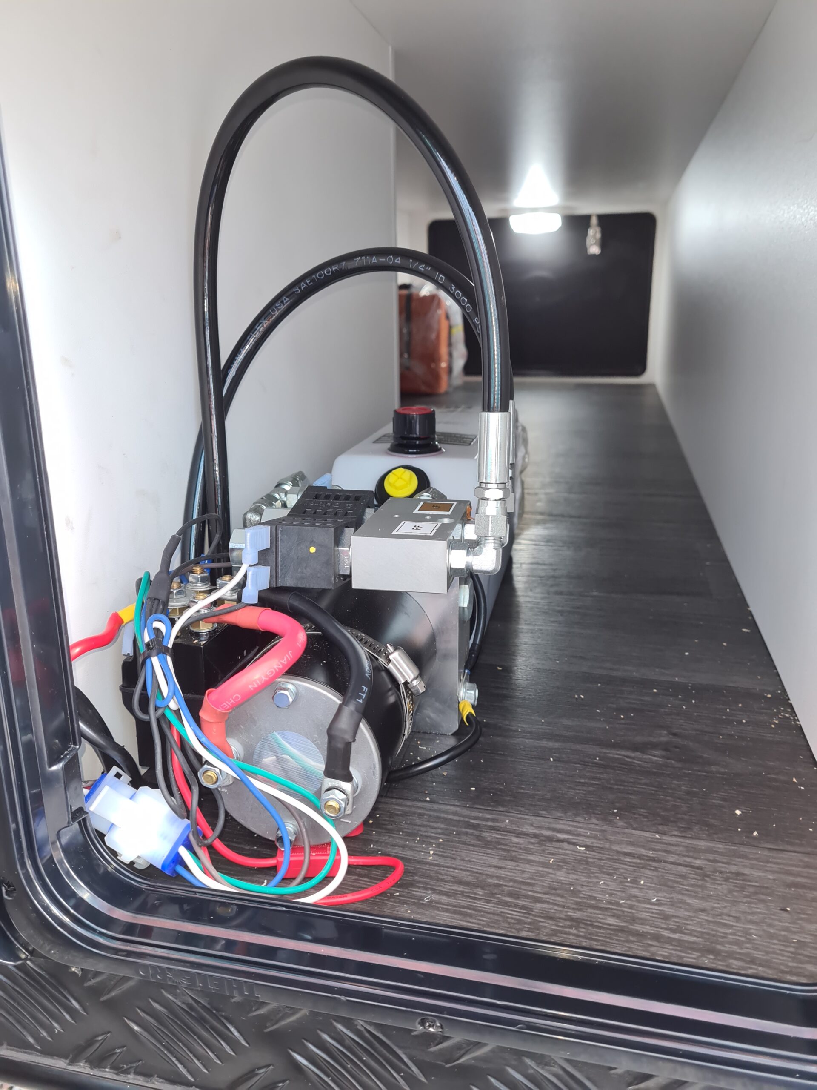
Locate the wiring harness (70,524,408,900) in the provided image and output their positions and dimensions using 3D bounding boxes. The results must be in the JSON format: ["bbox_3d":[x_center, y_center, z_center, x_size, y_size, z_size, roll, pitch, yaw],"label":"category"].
[{"bbox_3d":[-0.075,0.071,0.390,0.147,0.150,0.115,2,17,11],"label":"wiring harness"}]

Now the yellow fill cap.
[{"bbox_3d":[-0.005,-0.039,0.505,0.021,0.021,0.013,2,-28,11],"label":"yellow fill cap"}]

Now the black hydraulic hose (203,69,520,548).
[{"bbox_3d":[-0.035,-0.110,0.429,0.180,0.250,0.048,7,18,24],"label":"black hydraulic hose"}]

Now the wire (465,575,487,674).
[{"bbox_3d":[0.042,0.047,0.503,0.015,0.064,0.025,2,17,11],"label":"wire"}]

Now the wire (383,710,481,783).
[{"bbox_3d":[0.017,0.113,0.479,0.050,0.021,0.088,2,17,11],"label":"wire"}]

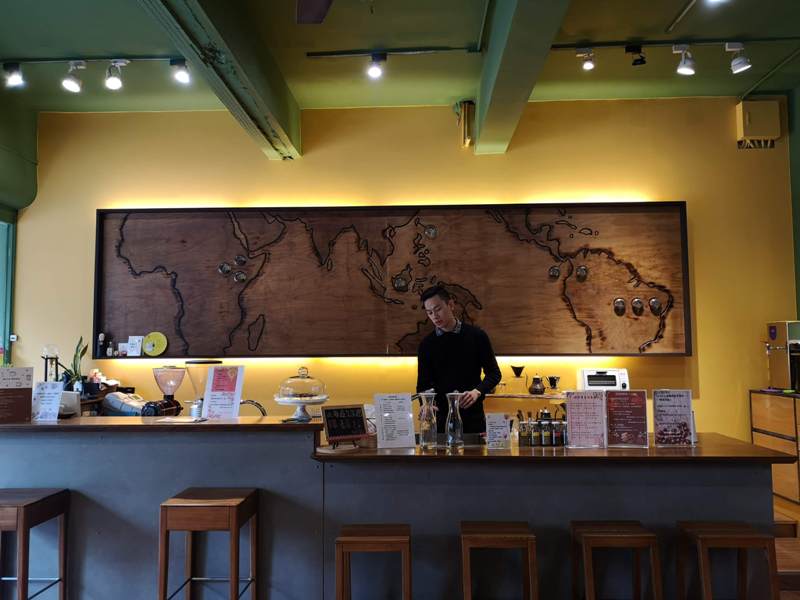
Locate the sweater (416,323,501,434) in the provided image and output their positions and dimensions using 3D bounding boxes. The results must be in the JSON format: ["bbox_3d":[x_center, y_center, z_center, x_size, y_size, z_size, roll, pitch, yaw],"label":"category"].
[{"bbox_3d":[0.370,0.496,3.945,0.500,0.680,0.350,-1,-4,15],"label":"sweater"}]

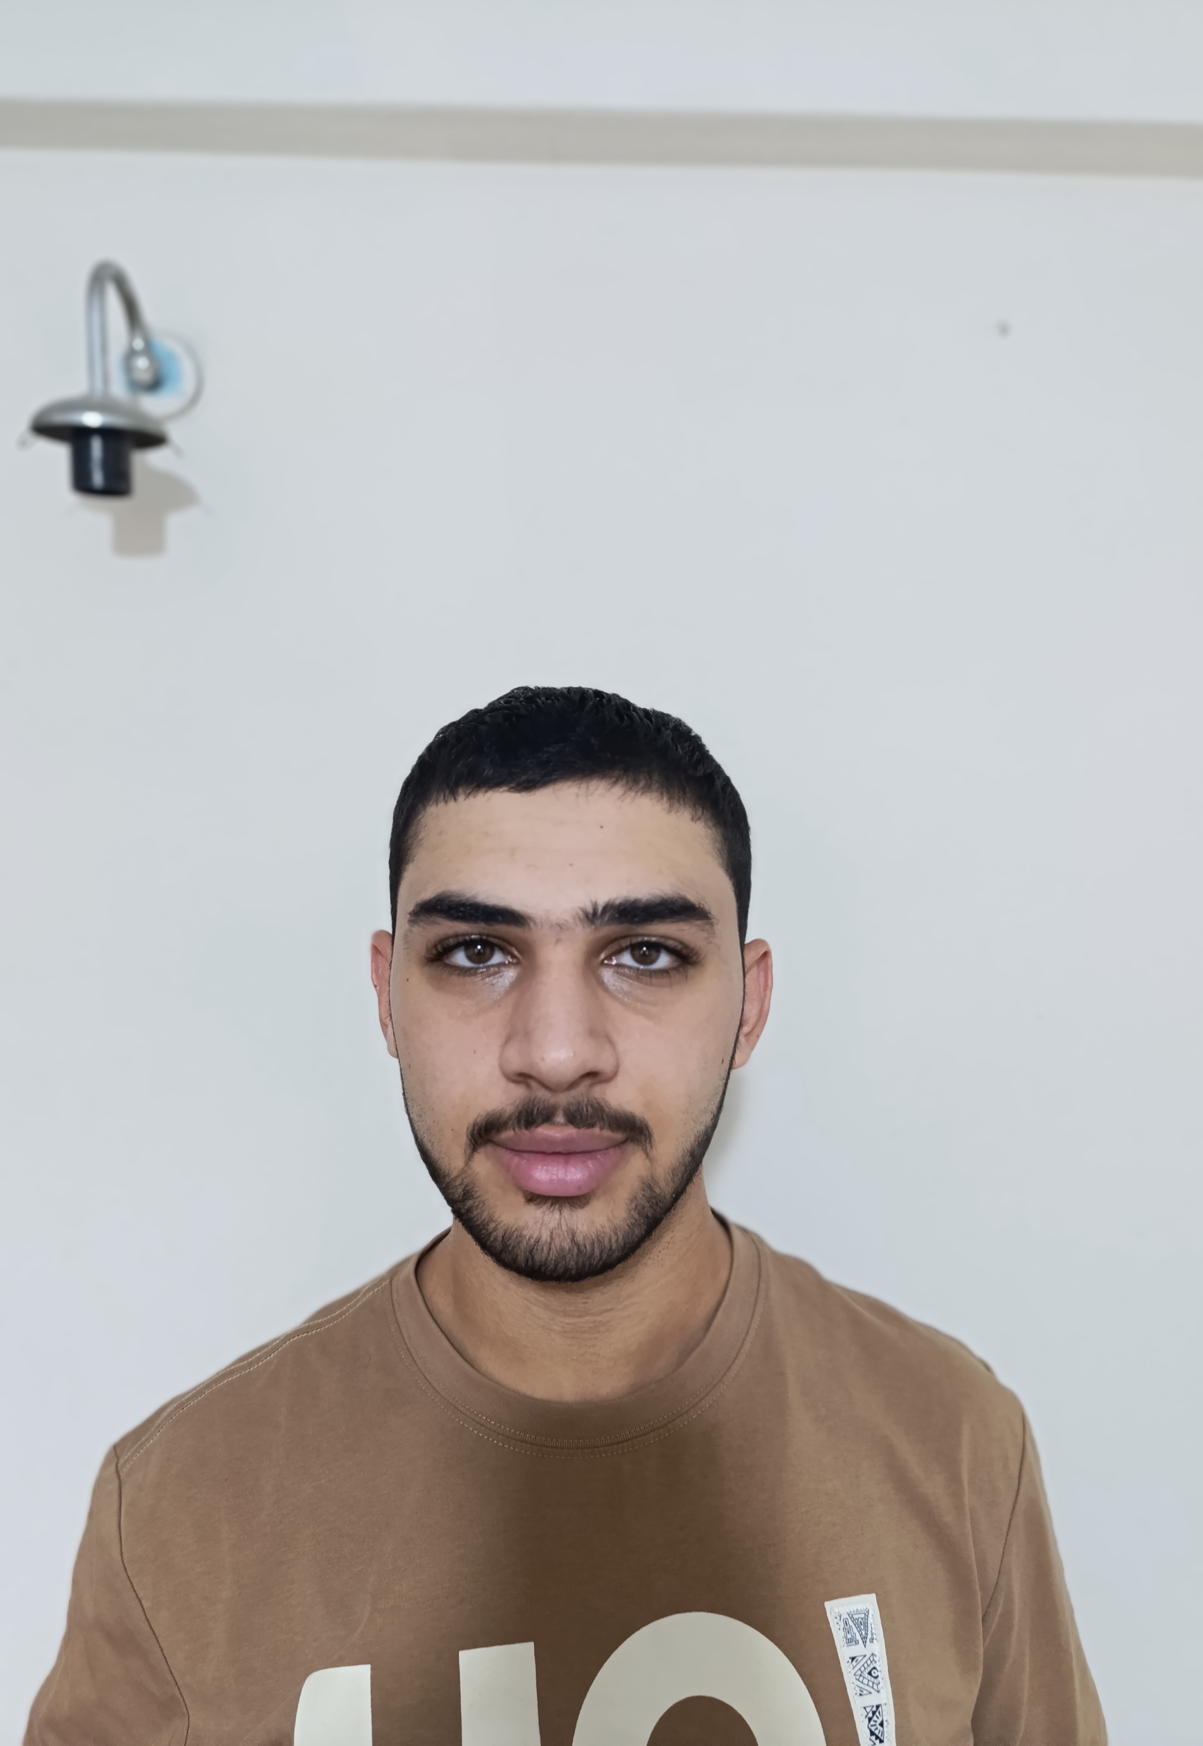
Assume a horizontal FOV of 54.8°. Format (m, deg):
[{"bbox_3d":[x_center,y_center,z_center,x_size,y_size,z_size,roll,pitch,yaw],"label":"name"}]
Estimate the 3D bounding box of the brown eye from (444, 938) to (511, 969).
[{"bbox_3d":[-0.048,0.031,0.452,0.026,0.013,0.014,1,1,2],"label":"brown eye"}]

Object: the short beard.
[{"bbox_3d":[-0.015,0.120,0.468,0.139,0.077,0.088,1,1,2],"label":"short beard"}]

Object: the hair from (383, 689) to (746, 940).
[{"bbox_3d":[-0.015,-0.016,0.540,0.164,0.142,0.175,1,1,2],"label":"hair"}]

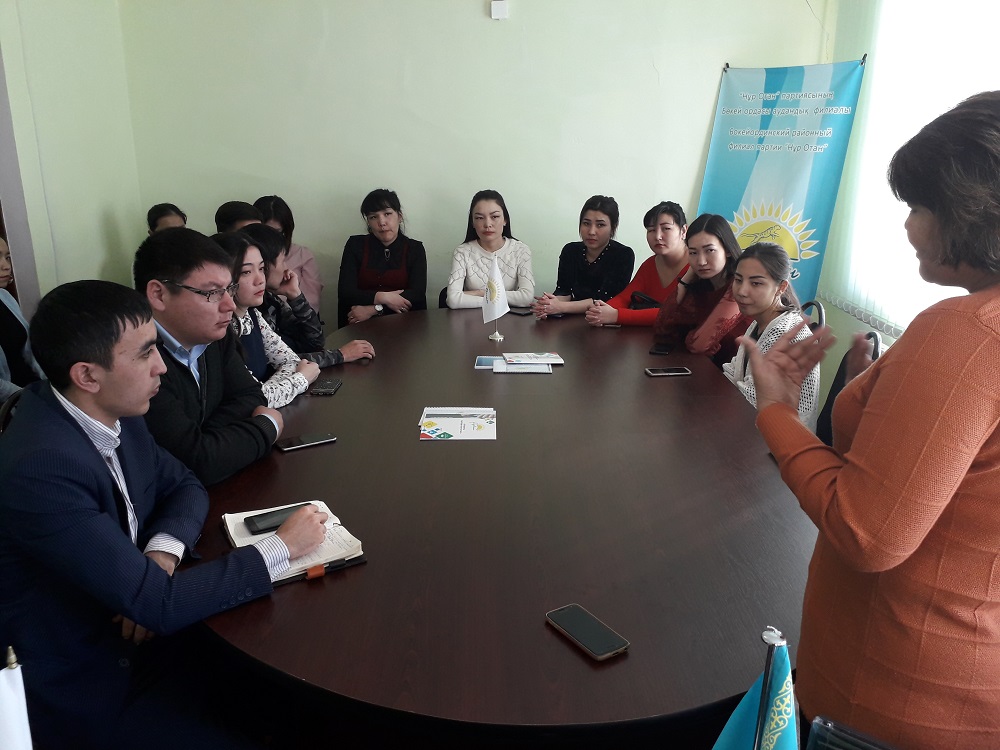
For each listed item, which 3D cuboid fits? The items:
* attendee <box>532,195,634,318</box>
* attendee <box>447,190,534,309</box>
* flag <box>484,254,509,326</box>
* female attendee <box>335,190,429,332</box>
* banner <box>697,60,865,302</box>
[{"bbox_3d":[0.430,-0.201,3.791,0.480,1.294,0.680,5,17,16],"label":"attendee"},{"bbox_3d":[-0.046,-0.231,3.844,0.460,1.317,0.680,0,16,-1],"label":"attendee"},{"bbox_3d":[-0.016,-0.332,3.180,0.115,0.317,0.080,4,16,14],"label":"flag"},{"bbox_3d":[-0.506,-0.161,3.574,0.470,1.327,0.680,-4,16,-14],"label":"female attendee"},{"bbox_3d":[1.490,-0.773,4.531,0.800,1.991,0.060,15,10,40],"label":"banner"}]

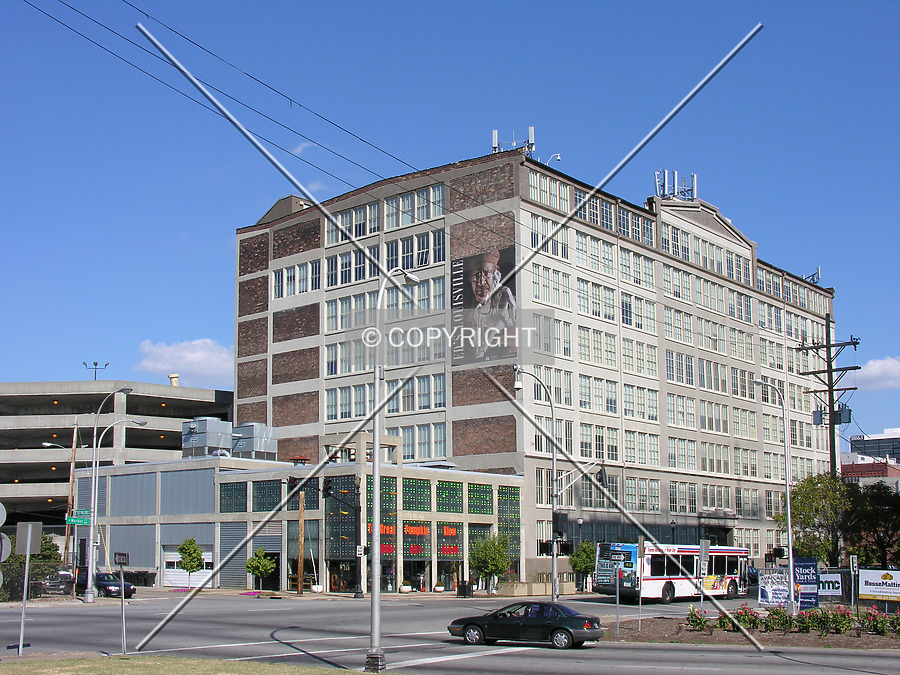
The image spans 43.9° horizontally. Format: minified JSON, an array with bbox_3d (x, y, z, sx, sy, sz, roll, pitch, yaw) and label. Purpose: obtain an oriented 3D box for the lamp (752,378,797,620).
[{"bbox_3d":[13.804,6.728,47.930,1.800,10.080,0.500,-7,-13,36],"label":"lamp"}]

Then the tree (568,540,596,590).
[{"bbox_3d":[8.361,14.236,69.500,2.100,3.200,2.100,0,-10,0],"label":"tree"}]

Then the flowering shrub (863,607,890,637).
[{"bbox_3d":[13.574,9.018,35.500,0.830,0.920,0.830,0,-10,0],"label":"flowering shrub"}]

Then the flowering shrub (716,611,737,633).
[{"bbox_3d":[8.109,8.327,32.853,0.587,0.605,0.587,-3,-11,13],"label":"flowering shrub"}]

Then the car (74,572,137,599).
[{"bbox_3d":[-19.517,14.000,63.280,4.500,1.420,1.760,-10,-15,44],"label":"car"}]

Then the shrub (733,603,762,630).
[{"bbox_3d":[8.749,8.232,32.963,0.882,0.829,0.882,-3,-11,14],"label":"shrub"}]

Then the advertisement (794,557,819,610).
[{"bbox_3d":[16.263,11.245,51.000,1.220,2.400,0.120,1,-10,-5],"label":"advertisement"}]

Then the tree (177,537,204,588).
[{"bbox_3d":[-17.929,15.676,77.558,1.934,3.660,1.934,2,-11,-13],"label":"tree"}]

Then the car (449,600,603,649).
[{"bbox_3d":[2.260,8.537,33.495,4.480,1.370,1.700,-4,-11,20],"label":"car"}]

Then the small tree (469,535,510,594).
[{"bbox_3d":[2.372,13.462,66.300,2.500,3.500,2.500,0,-10,0],"label":"small tree"}]

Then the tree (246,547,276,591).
[{"bbox_3d":[-10.979,13.473,65.119,1.747,2.555,1.747,0,-11,0],"label":"tree"}]

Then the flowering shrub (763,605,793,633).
[{"bbox_3d":[10.692,9.158,36.500,0.980,0.920,0.980,0,-10,0],"label":"flowering shrub"}]

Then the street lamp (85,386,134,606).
[{"bbox_3d":[-17.220,7.964,57.176,2.200,10.870,0.500,9,-13,-39],"label":"street lamp"}]

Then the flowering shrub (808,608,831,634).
[{"bbox_3d":[11.812,9.086,35.740,0.703,0.792,0.703,0,-11,0],"label":"flowering shrub"}]

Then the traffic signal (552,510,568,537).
[{"bbox_3d":[4.301,7.232,43.418,0.420,0.930,0.450,-9,-14,39],"label":"traffic signal"}]

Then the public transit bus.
[{"bbox_3d":[12.297,12.693,60.378,2.600,2.980,12.240,-9,-15,39],"label":"public transit bus"}]

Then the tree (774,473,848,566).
[{"bbox_3d":[19.478,10.638,60.089,3.909,6.732,3.909,0,-11,0],"label":"tree"}]

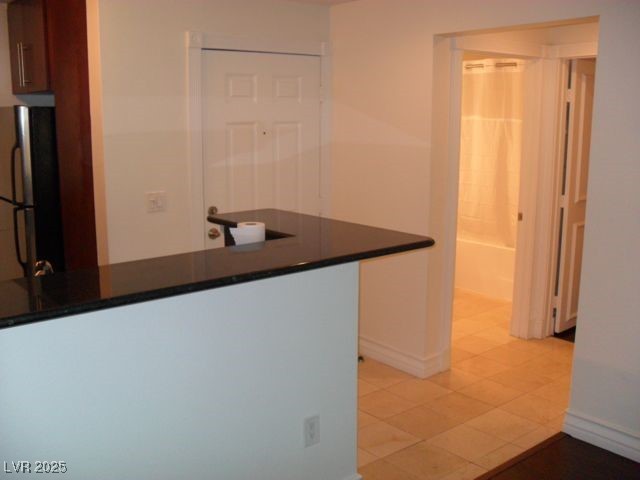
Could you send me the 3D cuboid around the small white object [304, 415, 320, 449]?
[{"bbox_3d":[-0.031,0.750,2.529,0.073,0.118,0.012,-9,14,-40],"label":"small white object"}]

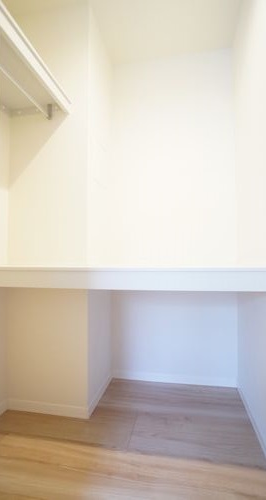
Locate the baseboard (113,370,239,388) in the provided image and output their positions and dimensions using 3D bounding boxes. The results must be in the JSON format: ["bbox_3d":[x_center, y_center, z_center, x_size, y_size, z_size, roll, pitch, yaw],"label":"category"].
[{"bbox_3d":[0.296,0.948,2.430,0.903,0.055,0.016,0,-2,10],"label":"baseboard"}]

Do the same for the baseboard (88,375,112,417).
[{"bbox_3d":[-0.205,0.939,2.205,0.016,0.055,0.610,0,-2,10],"label":"baseboard"}]

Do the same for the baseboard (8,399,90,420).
[{"bbox_3d":[-0.499,0.929,1.950,0.499,0.055,0.016,0,-2,10],"label":"baseboard"}]

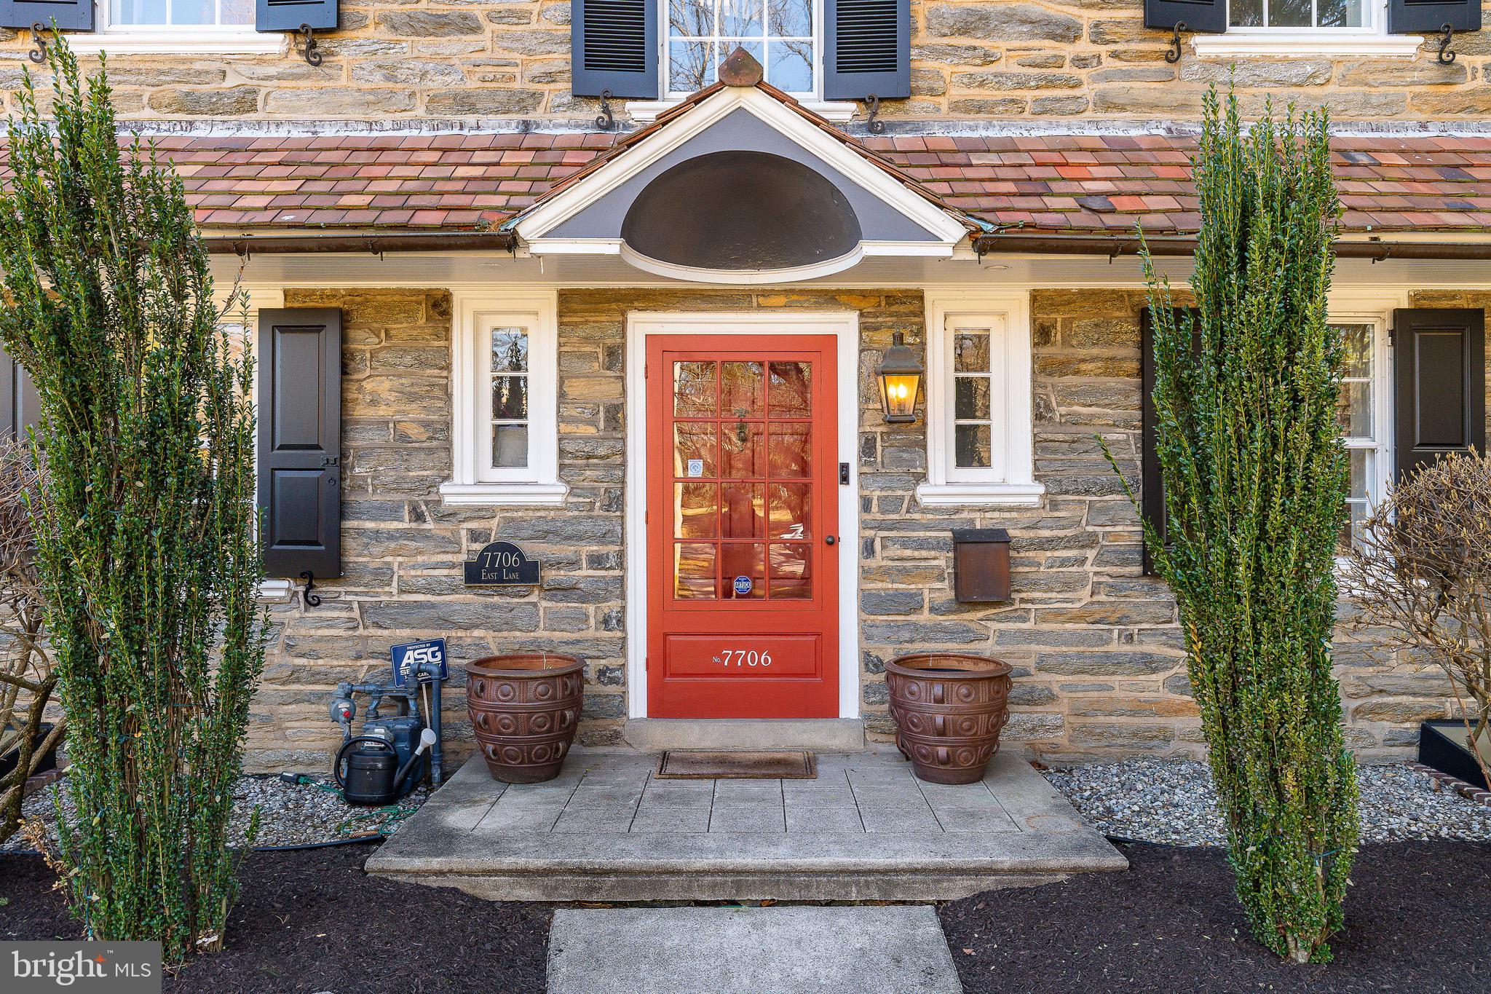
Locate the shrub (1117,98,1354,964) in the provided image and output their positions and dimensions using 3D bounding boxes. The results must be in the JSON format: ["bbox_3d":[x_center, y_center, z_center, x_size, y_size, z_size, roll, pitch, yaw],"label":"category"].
[{"bbox_3d":[1.554,0.085,3.120,0.740,2.720,0.660,0,0,0],"label":"shrub"}]

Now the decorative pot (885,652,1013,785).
[{"bbox_3d":[0.972,1.060,4.755,0.610,0.530,0.610,0,0,0],"label":"decorative pot"}]

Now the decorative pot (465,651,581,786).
[{"bbox_3d":[-1.057,1.062,4.760,0.570,0.530,0.570,0,0,0],"label":"decorative pot"}]

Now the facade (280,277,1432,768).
[{"bbox_3d":[0.563,0.165,5.370,6.380,2.580,0.300,0,0,0],"label":"facade"}]

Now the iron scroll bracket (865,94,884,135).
[{"bbox_3d":[0.675,-2.000,5.190,0.090,0.200,0.045,0,0,0],"label":"iron scroll bracket"}]

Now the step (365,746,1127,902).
[{"bbox_3d":[0.010,1.420,4.455,2.810,0.190,1.590,0,0,0],"label":"step"}]

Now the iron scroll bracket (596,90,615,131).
[{"bbox_3d":[-0.731,-2.020,5.190,0.090,0.200,0.045,0,0,0],"label":"iron scroll bracket"}]

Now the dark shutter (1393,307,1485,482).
[{"bbox_3d":[3.615,-0.279,5.180,0.460,1.400,0.040,0,0,4],"label":"dark shutter"}]

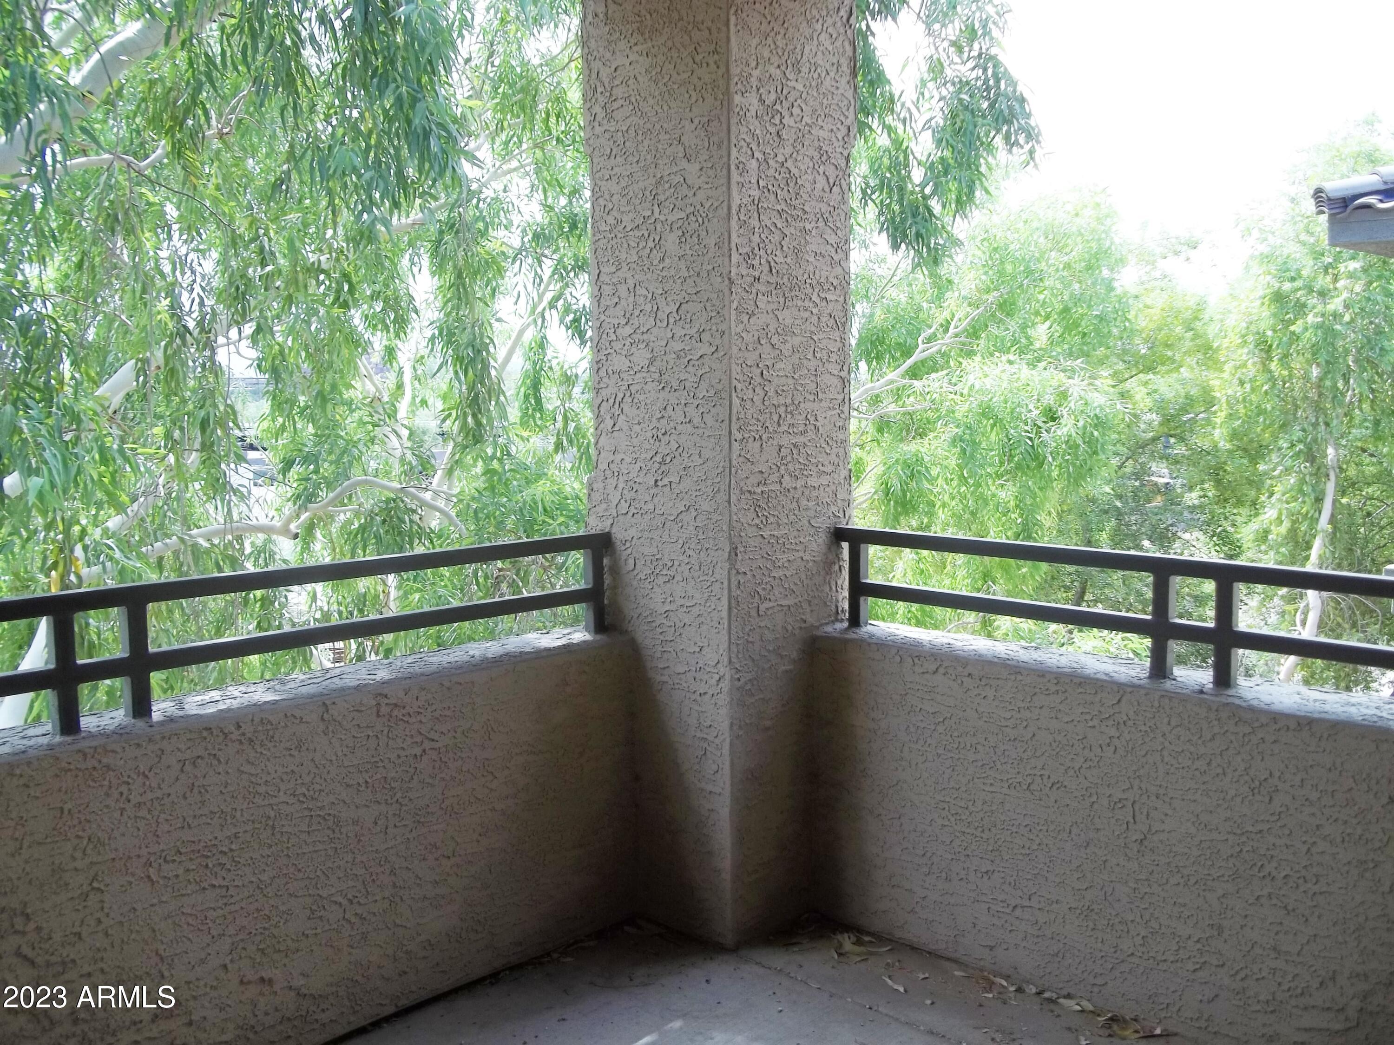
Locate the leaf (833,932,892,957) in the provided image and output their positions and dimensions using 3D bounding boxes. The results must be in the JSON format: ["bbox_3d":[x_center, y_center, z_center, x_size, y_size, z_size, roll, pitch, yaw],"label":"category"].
[{"bbox_3d":[0.423,1.081,3.312,0.145,0.030,0.100,-1,6,0],"label":"leaf"}]

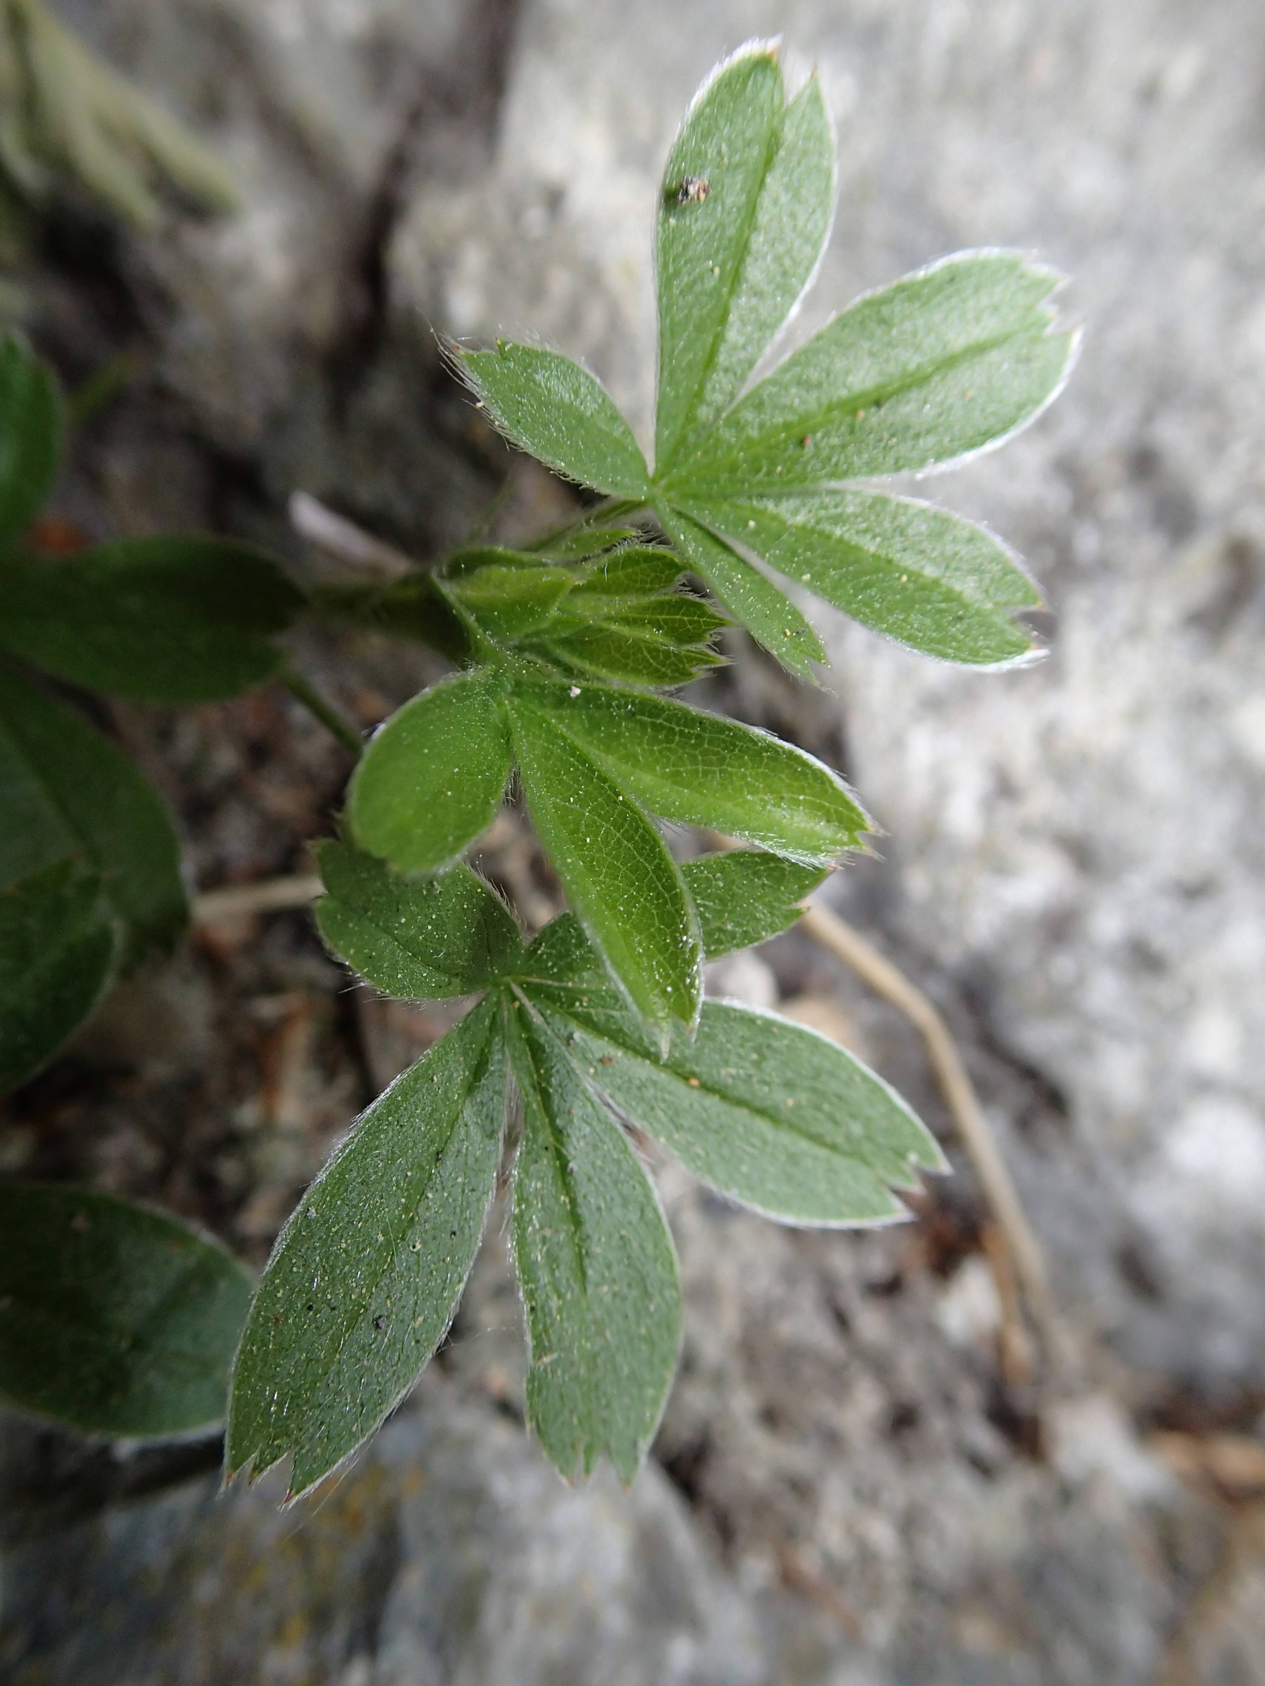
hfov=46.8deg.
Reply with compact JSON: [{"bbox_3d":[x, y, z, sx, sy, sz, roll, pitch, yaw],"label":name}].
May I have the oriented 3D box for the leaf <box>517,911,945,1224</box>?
[{"bbox_3d":[0.007,0.017,0.100,0.030,0.006,0.012,24,78,2],"label":"leaf"}]

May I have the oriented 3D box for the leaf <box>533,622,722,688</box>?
[{"bbox_3d":[0.000,-0.012,0.092,0.011,0.004,0.004,4,69,-2],"label":"leaf"}]

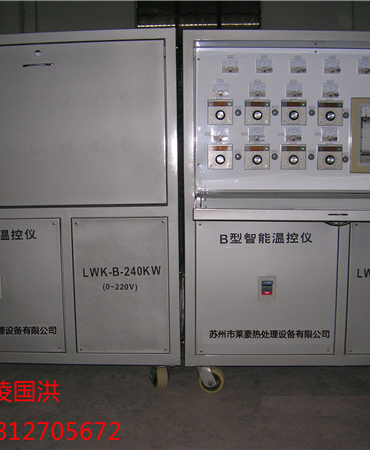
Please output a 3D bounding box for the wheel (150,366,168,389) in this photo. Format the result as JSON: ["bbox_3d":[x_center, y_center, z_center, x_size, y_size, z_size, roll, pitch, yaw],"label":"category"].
[{"bbox_3d":[-0.104,0.592,2.335,0.060,0.120,0.110,-2,7,-15],"label":"wheel"}]

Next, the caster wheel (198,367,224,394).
[{"bbox_3d":[0.102,0.604,2.320,0.110,0.120,0.060,1,7,14],"label":"caster wheel"}]

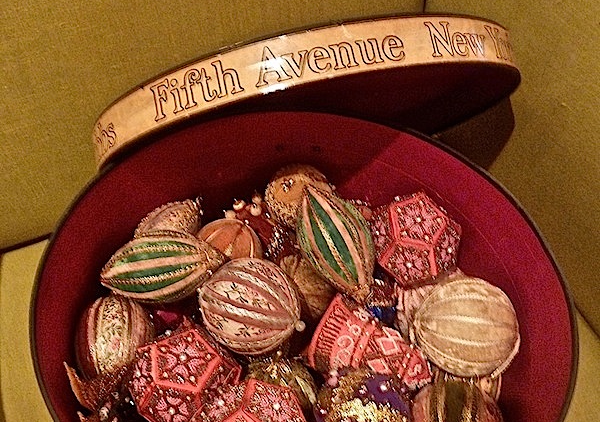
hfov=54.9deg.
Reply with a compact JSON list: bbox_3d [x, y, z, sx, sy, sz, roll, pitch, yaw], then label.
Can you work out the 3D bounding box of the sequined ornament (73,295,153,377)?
[{"bbox_3d":[-0.141,0.096,0.435,0.059,0.059,0.072,5,81,-17],"label":"sequined ornament"}]

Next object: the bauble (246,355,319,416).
[{"bbox_3d":[-0.016,0.143,0.437,0.062,0.065,0.062,-2,55,2],"label":"bauble"}]

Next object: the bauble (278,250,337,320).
[{"bbox_3d":[0.005,0.061,0.476,0.056,0.056,0.066,-27,71,0],"label":"bauble"}]

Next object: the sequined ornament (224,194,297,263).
[{"bbox_3d":[-0.035,0.021,0.504,0.065,0.068,0.062,-11,55,-4],"label":"sequined ornament"}]

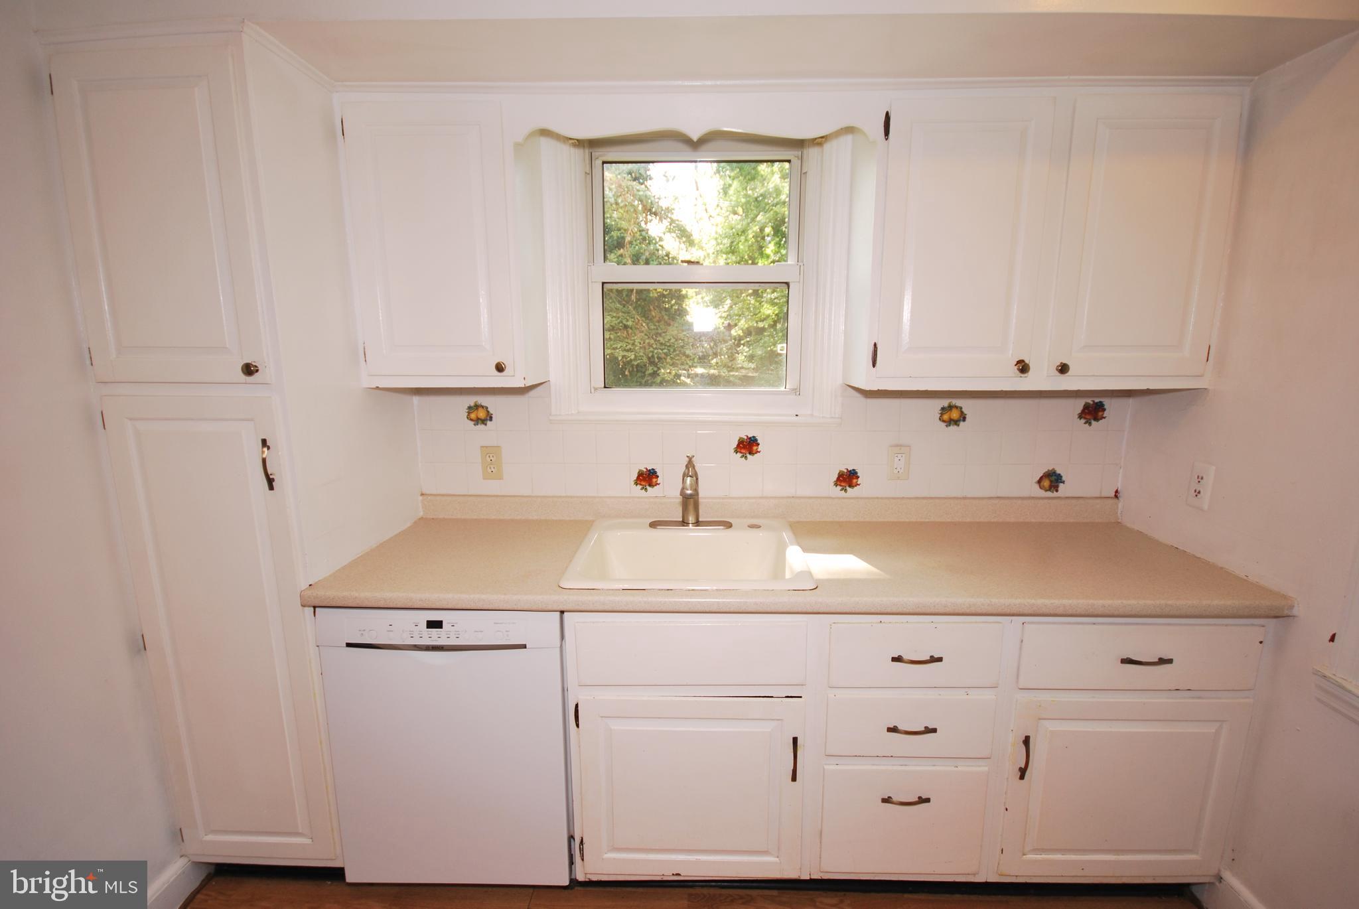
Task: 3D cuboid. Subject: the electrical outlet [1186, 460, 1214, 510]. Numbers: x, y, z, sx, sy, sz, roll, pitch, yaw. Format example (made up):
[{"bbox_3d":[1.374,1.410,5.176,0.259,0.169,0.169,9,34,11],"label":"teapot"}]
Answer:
[{"bbox_3d":[1.436,0.087,1.571,0.010,0.118,0.070,0,10,1],"label":"electrical outlet"}]

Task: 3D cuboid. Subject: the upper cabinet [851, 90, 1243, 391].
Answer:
[{"bbox_3d":[0.982,-0.571,1.627,0.912,0.744,0.297,0,10,1],"label":"upper cabinet"}]

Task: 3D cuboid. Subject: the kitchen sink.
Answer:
[{"bbox_3d":[0.030,0.356,1.641,0.637,0.197,0.562,0,10,1],"label":"kitchen sink"}]

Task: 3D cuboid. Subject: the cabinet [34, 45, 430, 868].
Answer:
[{"bbox_3d":[-1.107,0.083,1.637,0.431,2.055,0.600,0,10,1],"label":"cabinet"}]

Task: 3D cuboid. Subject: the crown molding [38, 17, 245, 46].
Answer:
[{"bbox_3d":[-1.108,-0.871,1.157,0.440,0.038,0.025,0,10,1],"label":"crown molding"}]

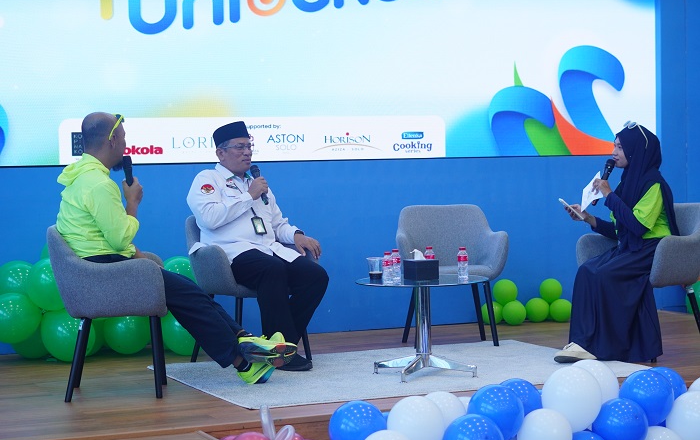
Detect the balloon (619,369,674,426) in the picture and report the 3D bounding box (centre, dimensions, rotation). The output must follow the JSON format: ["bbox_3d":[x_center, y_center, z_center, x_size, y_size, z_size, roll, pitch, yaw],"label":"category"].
[{"bbox_3d":[1.328,0.798,6.520,0.247,0.250,0.247,-1,3,0],"label":"balloon"}]

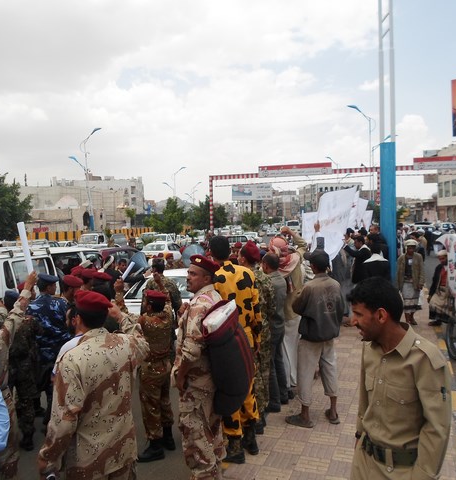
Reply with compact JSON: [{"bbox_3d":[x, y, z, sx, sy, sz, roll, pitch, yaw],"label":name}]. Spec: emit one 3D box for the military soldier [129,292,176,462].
[{"bbox_3d":[-0.678,1.284,4.380,0.520,1.650,0.420,-2,2,-30],"label":"military soldier"}]

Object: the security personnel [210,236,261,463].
[{"bbox_3d":[0.069,0.892,3.750,0.520,1.800,0.380,-2,2,-27],"label":"security personnel"}]

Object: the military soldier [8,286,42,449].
[{"bbox_3d":[-2.010,1.251,4.500,0.470,1.600,0.380,-1,1,14],"label":"military soldier"}]

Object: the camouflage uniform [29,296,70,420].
[{"bbox_3d":[-1.931,1.249,5.000,0.520,1.340,0.400,-1,1,23],"label":"camouflage uniform"}]

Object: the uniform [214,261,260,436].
[{"bbox_3d":[0.077,0.880,3.750,0.500,1.400,0.350,-2,2,-27],"label":"uniform"}]

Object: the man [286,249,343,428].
[{"bbox_3d":[0.814,0.918,4.350,0.520,1.680,0.420,-2,1,-24],"label":"man"}]

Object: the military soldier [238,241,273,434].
[{"bbox_3d":[0.259,0.877,4.200,0.460,1.720,0.360,-2,1,-18],"label":"military soldier"}]

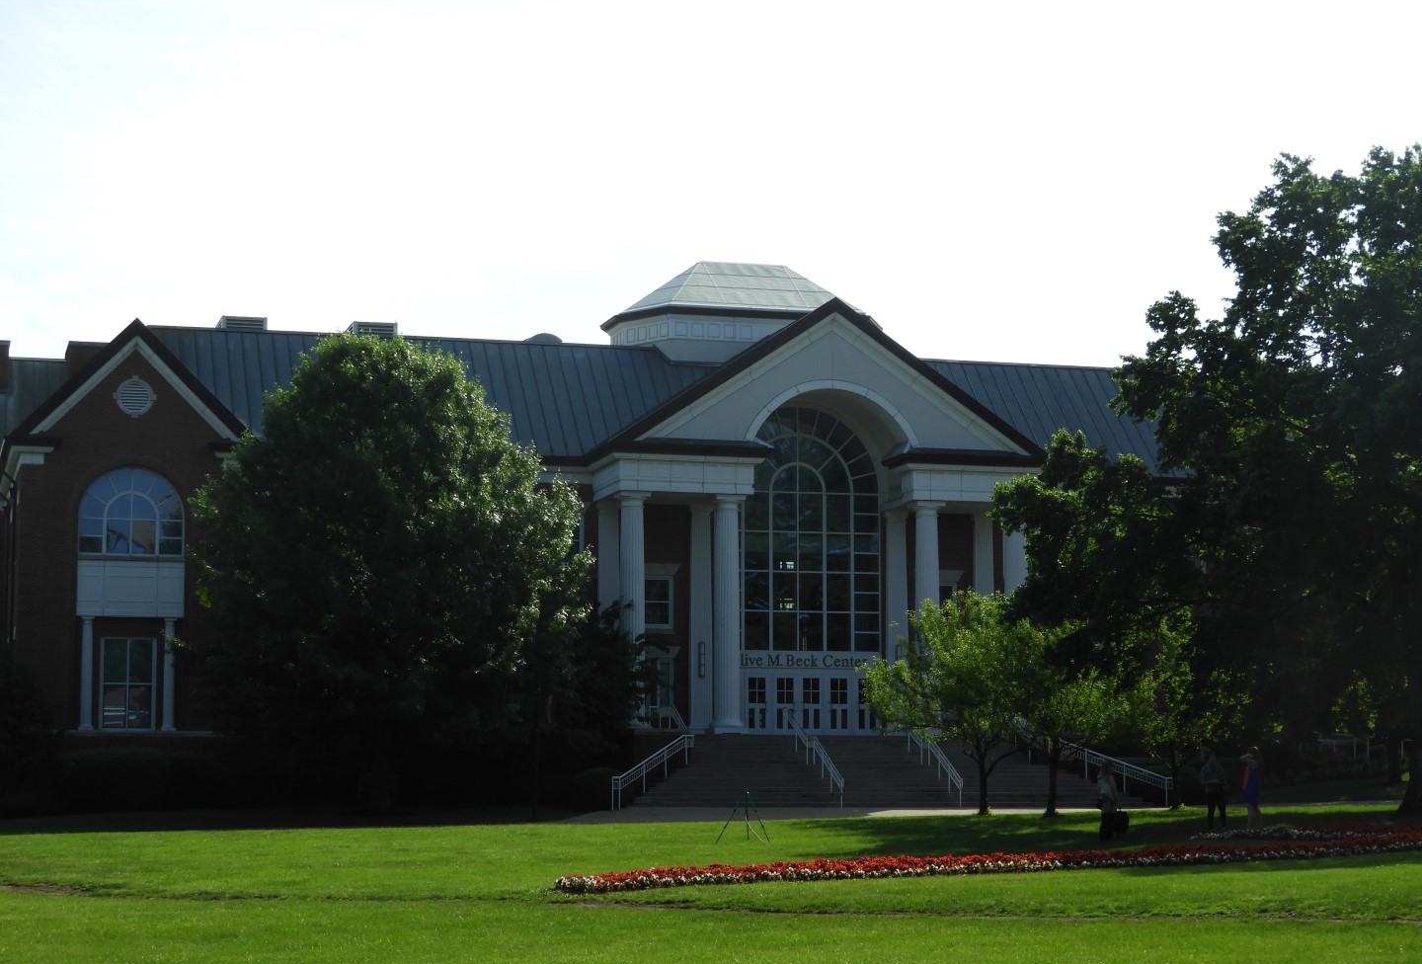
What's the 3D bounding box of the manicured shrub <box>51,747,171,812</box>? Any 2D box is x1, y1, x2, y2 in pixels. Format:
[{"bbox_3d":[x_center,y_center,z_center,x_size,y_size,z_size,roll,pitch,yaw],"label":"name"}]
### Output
[{"bbox_3d":[-18.660,9.259,89.524,3.400,2.013,2.000,2,-7,-15],"label":"manicured shrub"}]

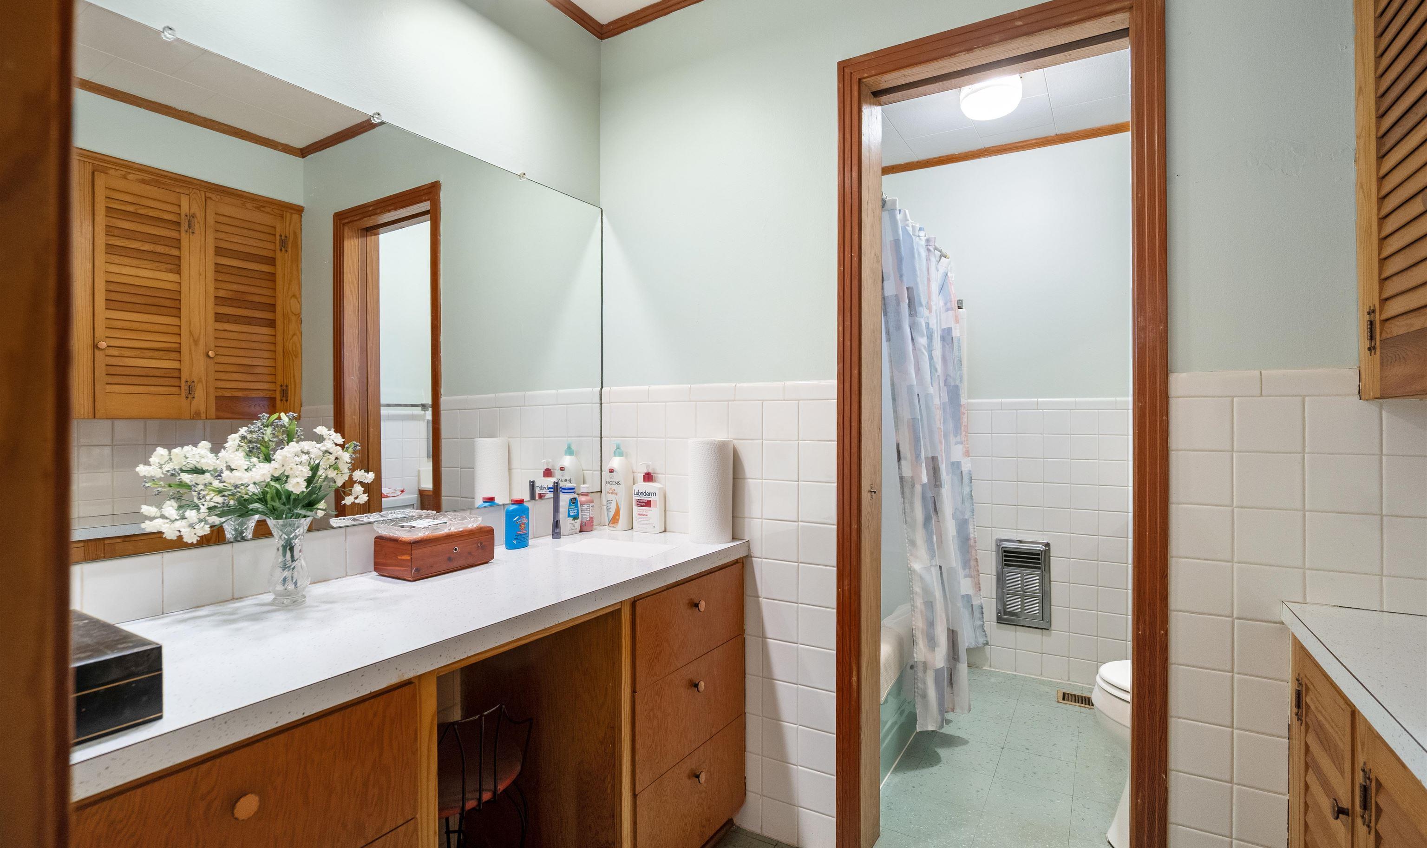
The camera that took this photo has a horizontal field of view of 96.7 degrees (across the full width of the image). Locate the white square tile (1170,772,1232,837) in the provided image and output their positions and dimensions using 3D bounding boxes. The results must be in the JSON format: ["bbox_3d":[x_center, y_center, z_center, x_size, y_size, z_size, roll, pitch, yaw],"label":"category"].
[{"bbox_3d":[1.010,0.785,1.316,0.105,0.110,0.010,0,0,29],"label":"white square tile"}]

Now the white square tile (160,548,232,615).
[{"bbox_3d":[-0.945,0.281,1.164,0.010,0.107,0.108,0,0,32],"label":"white square tile"}]

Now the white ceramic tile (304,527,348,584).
[{"bbox_3d":[-0.809,0.272,1.302,0.009,0.108,0.108,1,1,30],"label":"white ceramic tile"}]

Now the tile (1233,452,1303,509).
[{"bbox_3d":[1.091,0.113,1.248,0.108,0.108,0.009,1,1,30],"label":"tile"}]

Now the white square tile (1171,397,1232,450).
[{"bbox_3d":[0.999,0.002,1.302,0.106,0.108,0.010,0,0,29],"label":"white square tile"}]

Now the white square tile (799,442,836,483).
[{"bbox_3d":[0.285,0.103,1.723,0.108,0.110,0.009,0,0,29],"label":"white square tile"}]

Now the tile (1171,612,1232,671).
[{"bbox_3d":[0.998,0.444,1.301,0.106,0.108,0.010,0,0,29],"label":"tile"}]

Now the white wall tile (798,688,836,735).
[{"bbox_3d":[0.285,0.775,1.723,0.108,0.110,0.009,0,0,29],"label":"white wall tile"}]

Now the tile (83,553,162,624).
[{"bbox_3d":[-0.997,0.277,1.071,0.010,0.107,0.108,0,0,32],"label":"tile"}]

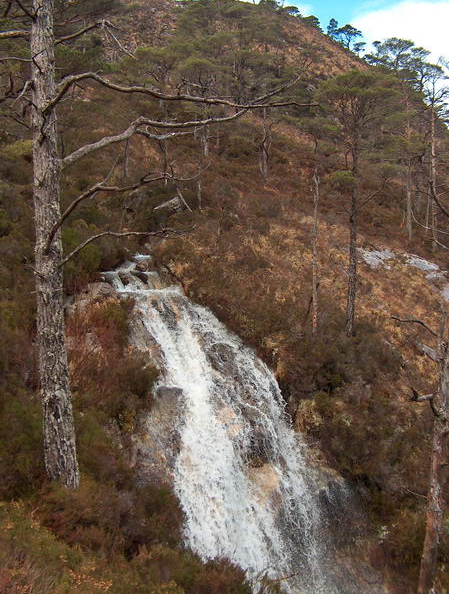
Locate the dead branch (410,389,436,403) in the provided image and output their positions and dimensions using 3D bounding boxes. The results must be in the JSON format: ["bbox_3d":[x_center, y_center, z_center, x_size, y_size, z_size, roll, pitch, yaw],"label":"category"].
[{"bbox_3d":[2.472,1.242,8.000,0.300,0.175,0.170,0,5,0],"label":"dead branch"}]

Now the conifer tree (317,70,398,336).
[{"bbox_3d":[4.566,-3.244,22.000,2.815,9.132,2.800,0,5,0],"label":"conifer tree"}]

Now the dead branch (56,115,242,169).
[{"bbox_3d":[-0.764,-1.640,6.800,1.953,0.573,0.550,0,5,0],"label":"dead branch"}]

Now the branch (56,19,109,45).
[{"bbox_3d":[-1.507,-2.807,6.800,0.594,0.276,0.300,0,5,0],"label":"branch"}]

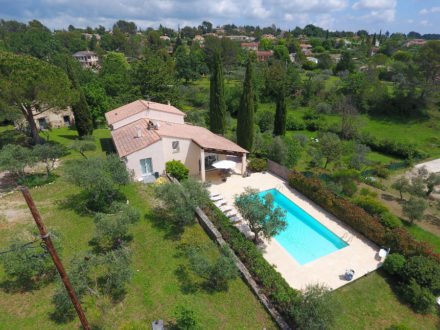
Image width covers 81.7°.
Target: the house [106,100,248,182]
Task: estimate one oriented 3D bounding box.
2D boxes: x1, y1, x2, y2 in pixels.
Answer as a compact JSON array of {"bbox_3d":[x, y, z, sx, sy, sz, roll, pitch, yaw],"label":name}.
[{"bbox_3d":[-7.099,-4.212,35.995,14.780,7.240,18.580,-13,28,-23],"label":"house"}]

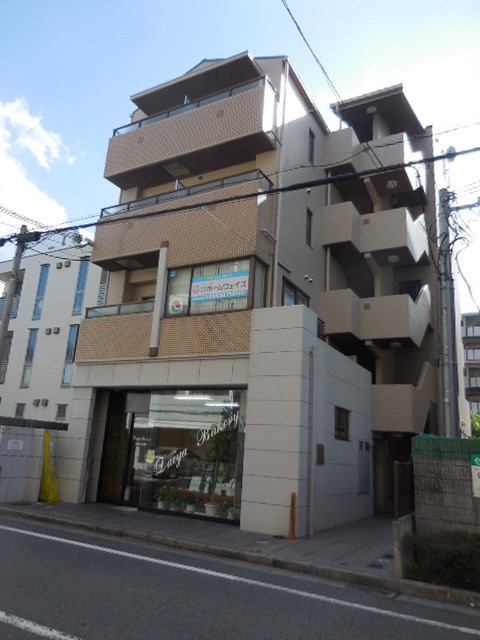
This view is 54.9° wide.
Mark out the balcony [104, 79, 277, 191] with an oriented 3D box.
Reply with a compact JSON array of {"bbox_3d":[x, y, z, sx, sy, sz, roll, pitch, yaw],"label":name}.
[{"bbox_3d":[-1.473,-5.011,12.959,5.174,1.617,0.858,-5,-18,28],"label":"balcony"}]

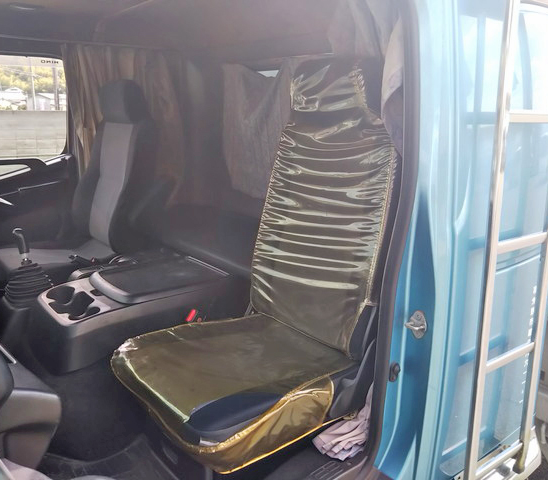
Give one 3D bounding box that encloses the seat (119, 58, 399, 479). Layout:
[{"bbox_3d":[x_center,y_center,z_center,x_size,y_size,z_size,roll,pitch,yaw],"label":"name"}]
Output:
[{"bbox_3d":[-0.028,-0.024,1.425,0.718,0.844,0.543,-11,17,-34],"label":"seat"}]

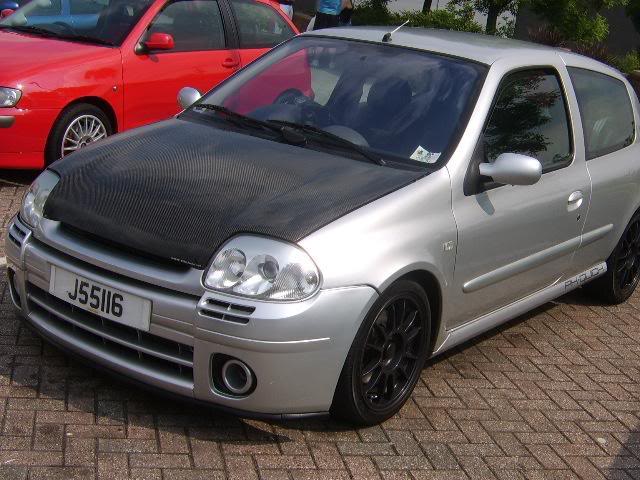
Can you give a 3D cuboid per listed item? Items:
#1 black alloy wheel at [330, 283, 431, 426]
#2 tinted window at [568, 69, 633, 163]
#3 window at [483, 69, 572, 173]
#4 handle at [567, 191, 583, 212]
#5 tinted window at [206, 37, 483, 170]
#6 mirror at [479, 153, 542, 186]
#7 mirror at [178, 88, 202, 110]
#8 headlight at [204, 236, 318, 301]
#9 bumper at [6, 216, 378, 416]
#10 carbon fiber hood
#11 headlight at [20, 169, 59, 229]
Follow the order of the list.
[{"bbox_3d":[0.192,0.395,3.152,0.200,0.575,0.575,14,16,32],"label":"black alloy wheel"},{"bbox_3d":[1.539,-0.680,4.573,0.080,0.450,0.870,-4,5,38],"label":"tinted window"},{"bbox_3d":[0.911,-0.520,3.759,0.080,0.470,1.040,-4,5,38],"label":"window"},{"bbox_3d":[1.234,-0.192,4.151,0.050,0.100,0.170,15,17,35],"label":"handle"},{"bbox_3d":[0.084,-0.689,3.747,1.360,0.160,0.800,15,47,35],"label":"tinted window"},{"bbox_3d":[0.741,-0.273,3.289,0.225,0.140,0.140,15,17,35],"label":"mirror"},{"bbox_3d":[-0.637,-0.695,4.271,0.225,0.140,0.140,15,17,35],"label":"mirror"},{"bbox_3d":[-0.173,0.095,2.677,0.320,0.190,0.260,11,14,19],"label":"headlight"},{"bbox_3d":[-0.615,0.210,3.116,1.620,0.450,0.530,15,17,35],"label":"bumper"},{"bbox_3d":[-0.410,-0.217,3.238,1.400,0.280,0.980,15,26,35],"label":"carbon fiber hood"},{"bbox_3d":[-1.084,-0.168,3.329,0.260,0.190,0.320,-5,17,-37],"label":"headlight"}]

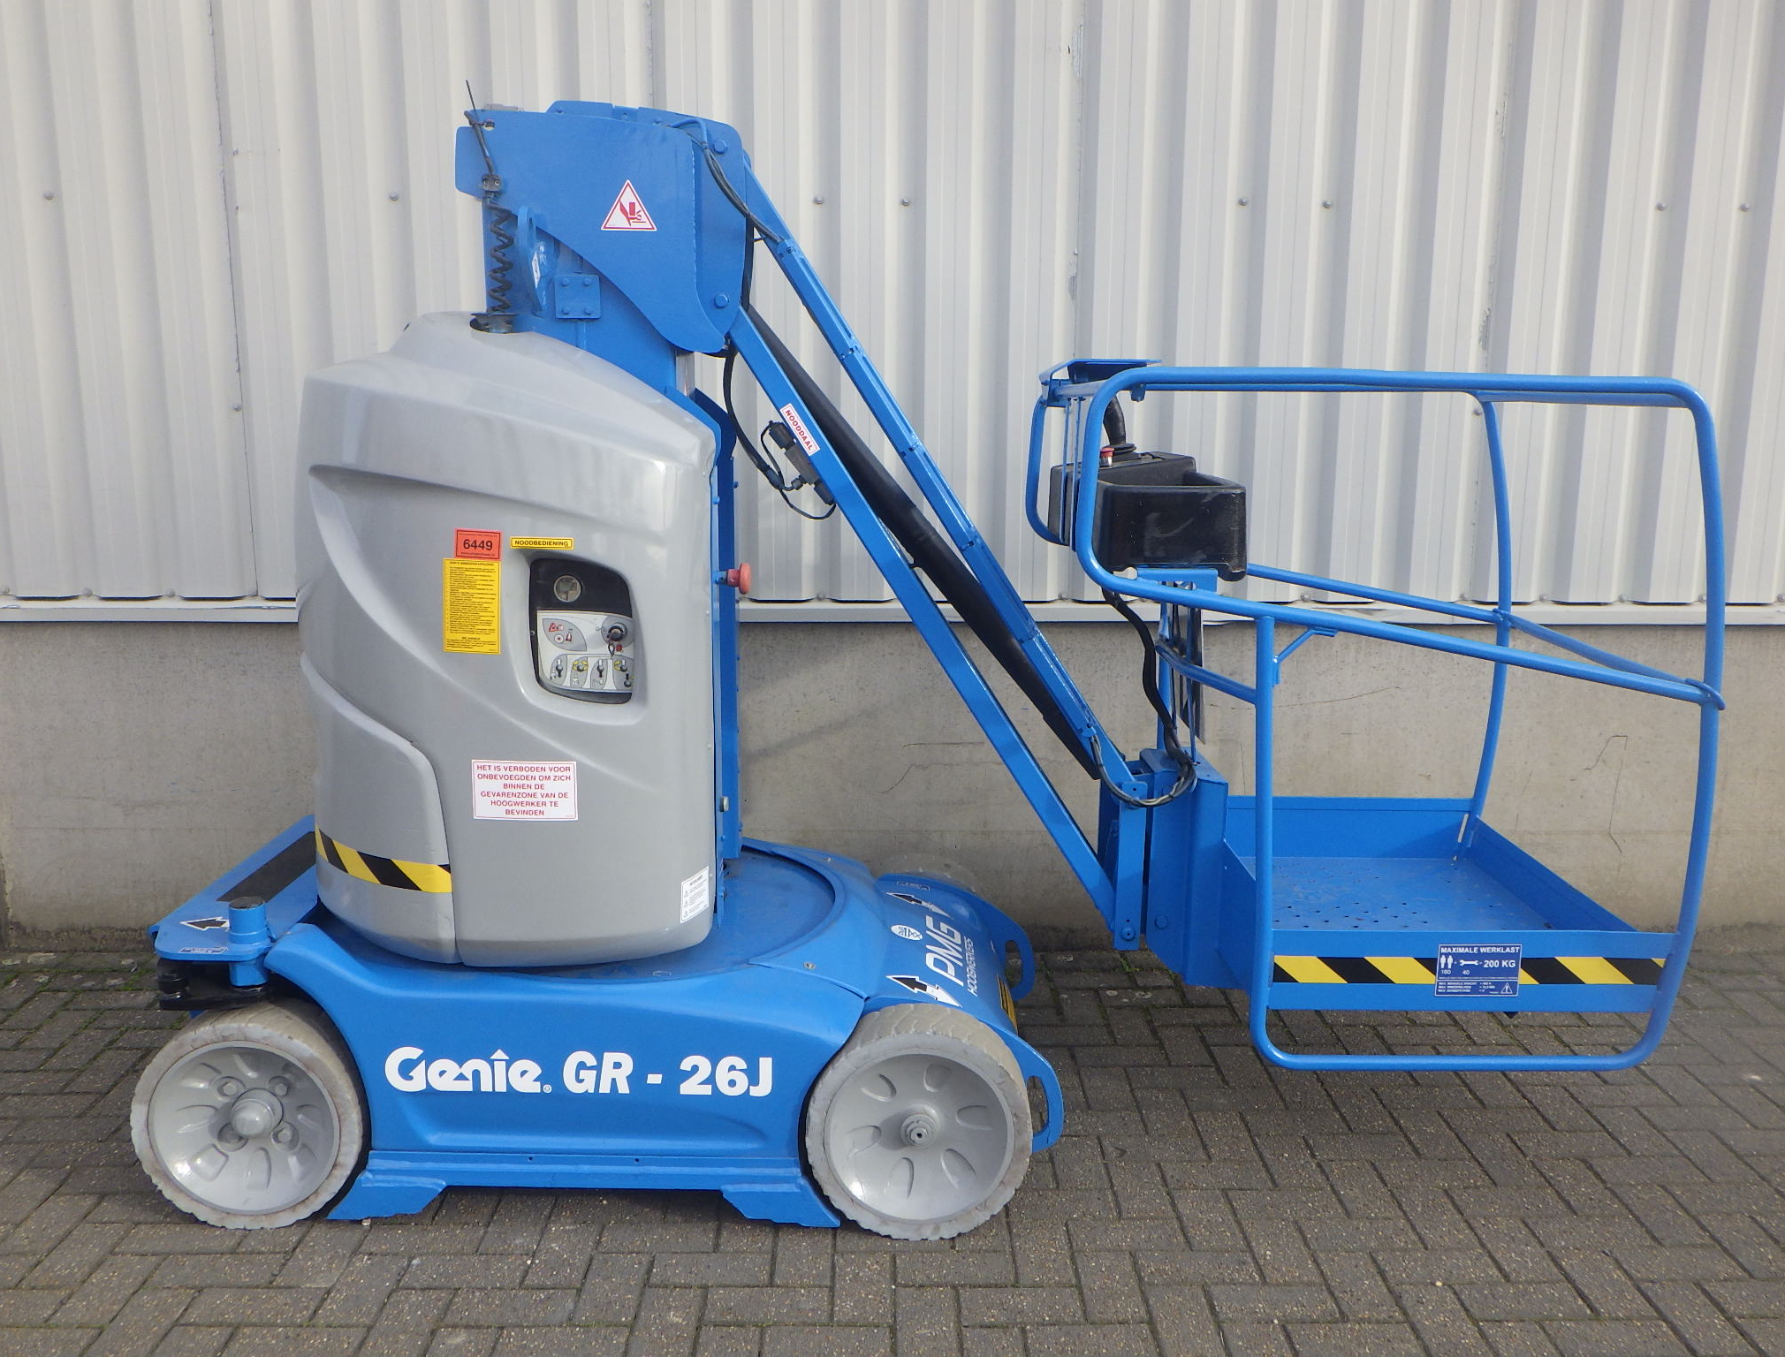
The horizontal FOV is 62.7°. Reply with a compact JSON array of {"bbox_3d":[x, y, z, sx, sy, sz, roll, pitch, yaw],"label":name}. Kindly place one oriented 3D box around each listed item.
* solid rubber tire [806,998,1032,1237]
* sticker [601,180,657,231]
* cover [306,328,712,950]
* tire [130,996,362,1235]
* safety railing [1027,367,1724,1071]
[{"bbox_3d":[0.045,0.796,2.639,0.398,0.398,0.125,1,10,1],"label":"solid rubber tire"},{"bbox_3d":[-0.471,-0.845,2.620,0.101,0.095,0.002,1,10,1],"label":"sticker"},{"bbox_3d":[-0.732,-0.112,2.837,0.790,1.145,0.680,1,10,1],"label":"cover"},{"bbox_3d":[-1.143,0.787,2.658,0.398,0.398,0.125,1,10,1],"label":"tire"},{"bbox_3d":[0.847,0.011,2.931,1.100,1.200,0.960,0,10,0],"label":"safety railing"}]

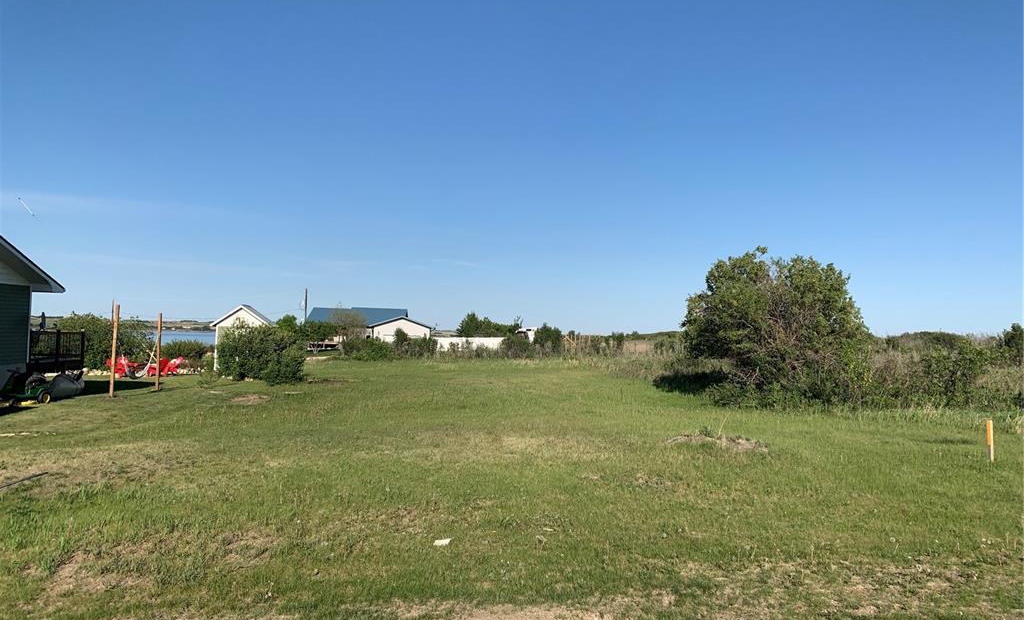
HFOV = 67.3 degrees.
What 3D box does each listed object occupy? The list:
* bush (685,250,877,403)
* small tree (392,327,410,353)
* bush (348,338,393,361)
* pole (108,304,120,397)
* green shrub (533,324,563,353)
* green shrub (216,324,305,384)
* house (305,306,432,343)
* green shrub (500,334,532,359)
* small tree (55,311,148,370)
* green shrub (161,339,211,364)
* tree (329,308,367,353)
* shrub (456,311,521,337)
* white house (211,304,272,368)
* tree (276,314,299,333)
[{"bbox_3d":[6.534,0.408,19.000,4.400,3.800,4.000,0,-2,17],"label":"bush"},{"bbox_3d":[-8.046,2.221,56.000,1.311,2.039,1.300,0,-1,0],"label":"small tree"},{"bbox_3d":[-9.199,2.568,50.000,2.800,1.450,2.200,1,-2,-11],"label":"bush"},{"bbox_3d":[-9.962,1.041,19.300,0.100,2.350,0.100,3,-2,-17],"label":"pole"},{"bbox_3d":[2.631,2.149,57.000,2.223,2.446,2.200,0,-1,0],"label":"green shrub"},{"bbox_3d":[-8.829,1.562,27.000,3.089,2.106,2.700,0,-1,0],"label":"green shrub"},{"bbox_3d":[-16.233,2.206,87.000,14.000,5.200,11.000,1,-2,3],"label":"house"},{"bbox_3d":[0.316,2.563,54.000,2.247,1.685,2.000,0,-1,0],"label":"green shrub"},{"bbox_3d":[-18.369,1.413,34.500,3.900,2.450,2.800,2,-2,-17],"label":"small tree"},{"bbox_3d":[-16.132,2.125,38.000,2.470,1.433,2.100,0,-1,0],"label":"green shrub"},{"bbox_3d":[-12.833,1.560,60.000,2.965,3.667,2.800,0,-1,0],"label":"tree"},{"bbox_3d":[-2.383,2.180,78.000,6.400,4.000,4.500,1,-2,0],"label":"shrub"},{"bbox_3d":[-12.615,1.311,36.000,2.700,2.950,3.000,1,-2,-12],"label":"white house"},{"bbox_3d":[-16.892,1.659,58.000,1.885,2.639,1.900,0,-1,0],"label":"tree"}]

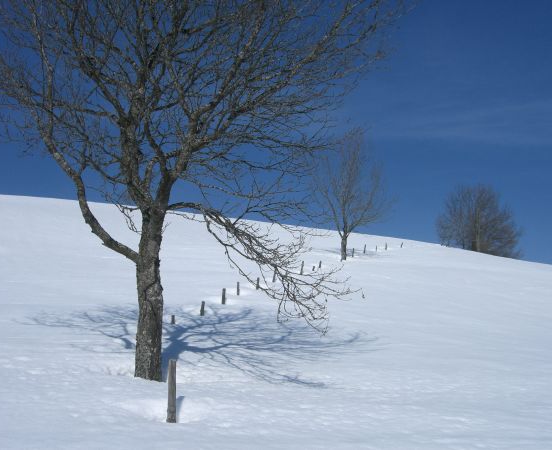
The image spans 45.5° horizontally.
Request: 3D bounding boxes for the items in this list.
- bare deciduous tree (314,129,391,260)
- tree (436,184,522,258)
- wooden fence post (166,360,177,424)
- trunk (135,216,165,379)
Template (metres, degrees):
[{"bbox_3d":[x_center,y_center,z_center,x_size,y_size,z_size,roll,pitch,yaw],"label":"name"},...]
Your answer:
[{"bbox_3d":[4.529,-1.806,39.000,4.500,7.800,4.400,0,-6,0],"label":"bare deciduous tree"},{"bbox_3d":[20.081,-0.049,65.000,8.500,8.000,8.000,0,-6,0],"label":"tree"},{"bbox_3d":[-1.362,2.167,8.600,0.115,0.840,0.110,0,-6,0],"label":"wooden fence post"},{"bbox_3d":[-2.093,1.200,10.900,0.460,2.750,0.440,0,-6,0],"label":"trunk"}]

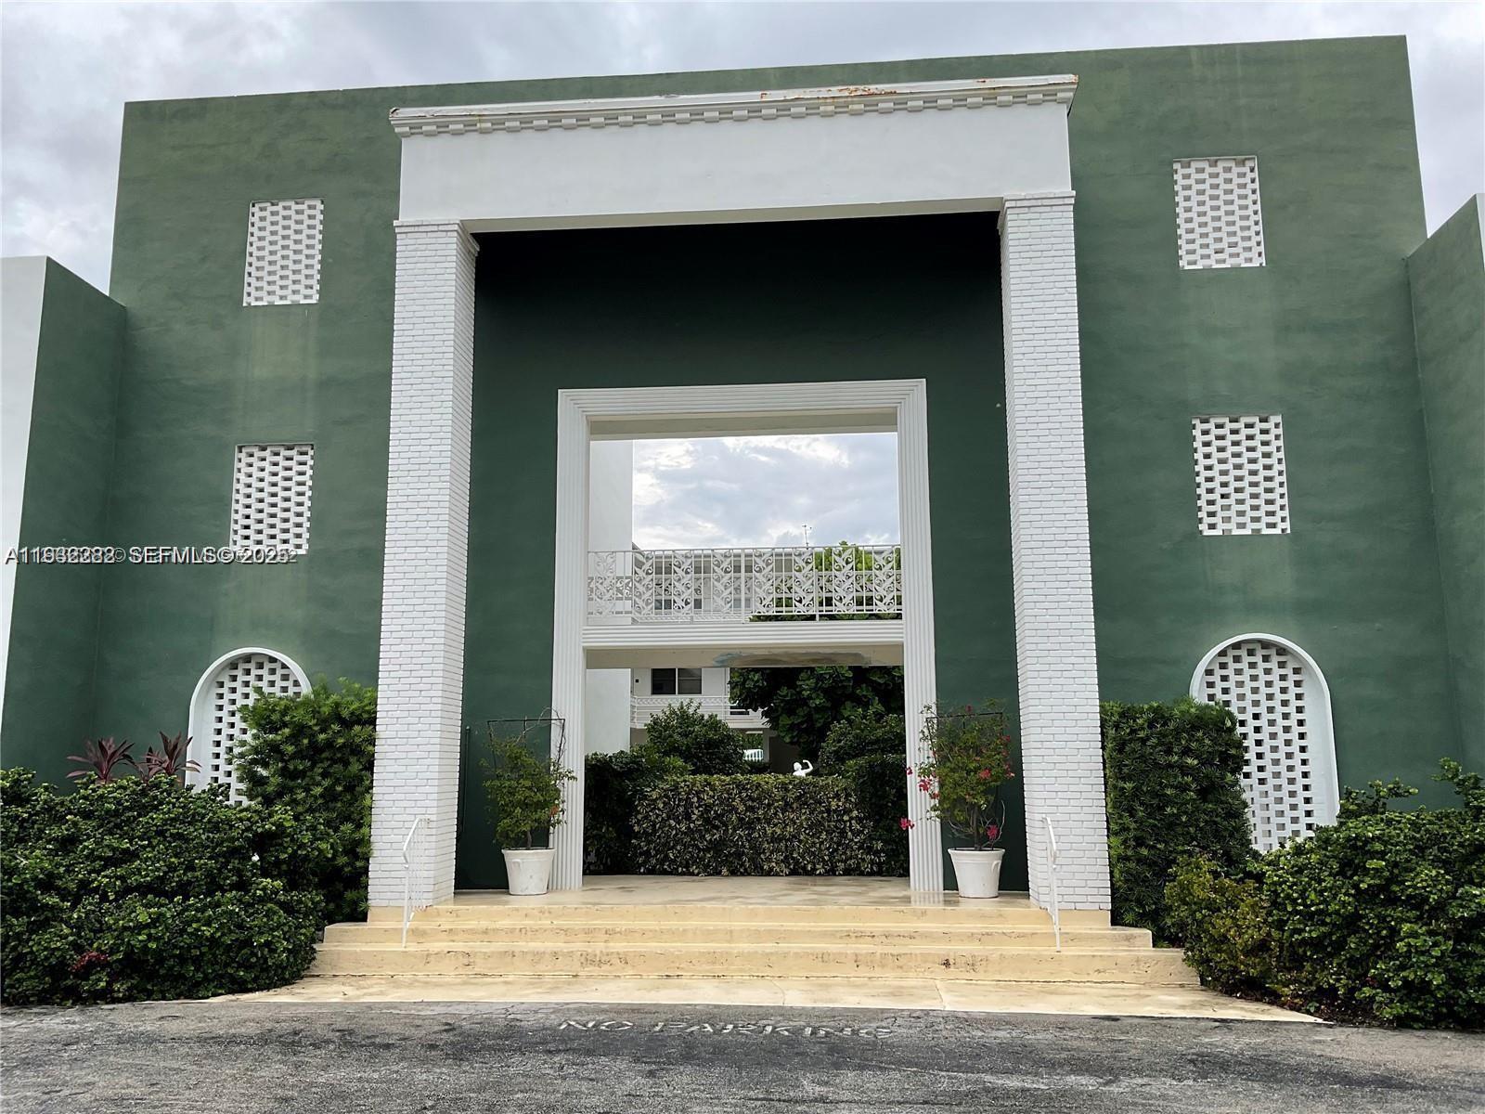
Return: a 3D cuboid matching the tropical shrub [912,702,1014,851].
[{"bbox_3d":[2.219,2.196,12.499,1.014,1.480,0.780,-1,-10,5],"label":"tropical shrub"}]

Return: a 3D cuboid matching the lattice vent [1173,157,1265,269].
[{"bbox_3d":[5.107,-3.661,13.363,0.879,1.238,0.132,-1,-9,5],"label":"lattice vent"}]

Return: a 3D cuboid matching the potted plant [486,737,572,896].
[{"bbox_3d":[-2.150,2.586,12.553,0.936,1.588,0.803,-1,-9,5],"label":"potted plant"}]

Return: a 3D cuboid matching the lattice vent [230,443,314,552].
[{"bbox_3d":[-5.320,-0.652,14.138,0.905,1.266,0.120,-1,-10,5],"label":"lattice vent"}]

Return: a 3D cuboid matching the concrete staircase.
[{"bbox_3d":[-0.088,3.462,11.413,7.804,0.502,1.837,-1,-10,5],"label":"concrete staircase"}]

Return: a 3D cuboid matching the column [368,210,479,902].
[{"bbox_3d":[-3.175,-0.035,12.469,0.667,6.784,0.701,-1,-10,5],"label":"column"}]

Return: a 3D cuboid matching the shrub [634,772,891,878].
[{"bbox_3d":[0.206,3.266,15.284,3.040,1.174,1.002,-1,-10,5],"label":"shrub"}]

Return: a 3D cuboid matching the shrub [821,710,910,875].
[{"bbox_3d":[1.527,2.817,14.910,1.096,1.899,1.039,-1,-9,5],"label":"shrub"}]

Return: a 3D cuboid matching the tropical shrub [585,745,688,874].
[{"bbox_3d":[-1.351,3.189,15.823,1.401,1.525,1.165,-1,-10,5],"label":"tropical shrub"}]

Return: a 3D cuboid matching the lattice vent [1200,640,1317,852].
[{"bbox_3d":[5.257,1.994,12.582,1.181,2.296,0.142,-1,-9,5],"label":"lattice vent"}]

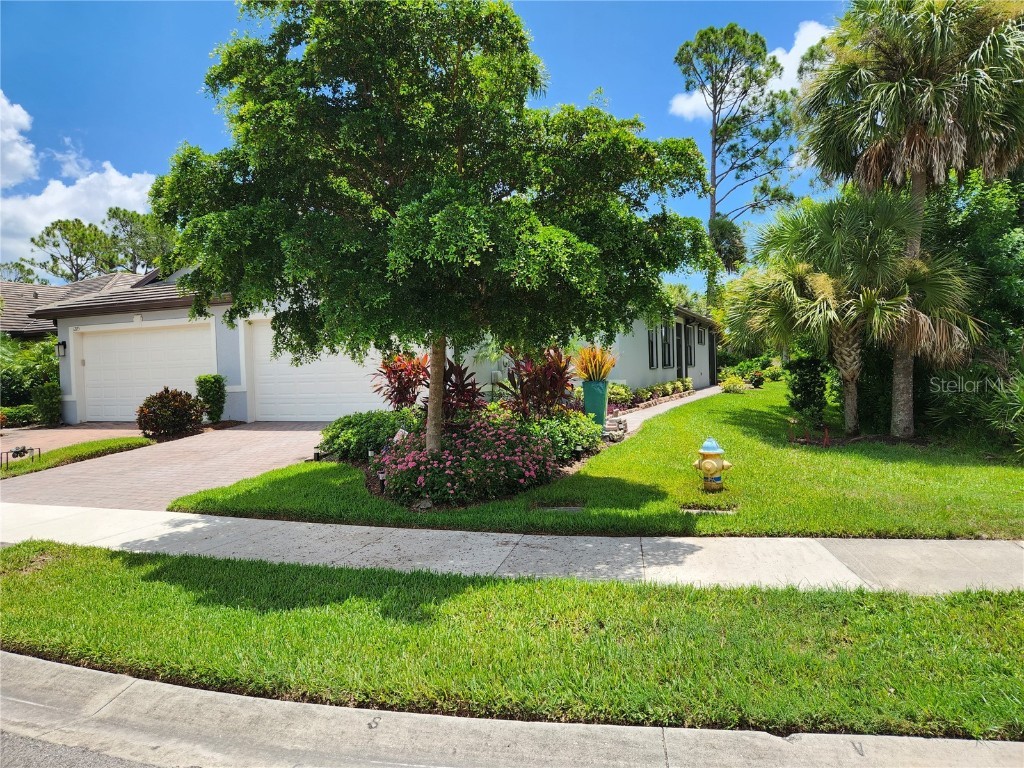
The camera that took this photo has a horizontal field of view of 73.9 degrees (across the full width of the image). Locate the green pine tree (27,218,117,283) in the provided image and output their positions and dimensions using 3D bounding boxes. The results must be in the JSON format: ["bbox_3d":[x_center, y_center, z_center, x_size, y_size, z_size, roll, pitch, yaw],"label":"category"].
[{"bbox_3d":[-36.043,-6.626,56.130,7.600,14.000,7.400,-1,1,23],"label":"green pine tree"}]

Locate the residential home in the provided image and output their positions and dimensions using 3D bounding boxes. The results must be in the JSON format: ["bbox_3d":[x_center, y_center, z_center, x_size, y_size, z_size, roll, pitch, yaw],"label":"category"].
[{"bbox_3d":[-1.589,-2.123,26.351,16.100,5.400,23.650,-1,1,23],"label":"residential home"}]

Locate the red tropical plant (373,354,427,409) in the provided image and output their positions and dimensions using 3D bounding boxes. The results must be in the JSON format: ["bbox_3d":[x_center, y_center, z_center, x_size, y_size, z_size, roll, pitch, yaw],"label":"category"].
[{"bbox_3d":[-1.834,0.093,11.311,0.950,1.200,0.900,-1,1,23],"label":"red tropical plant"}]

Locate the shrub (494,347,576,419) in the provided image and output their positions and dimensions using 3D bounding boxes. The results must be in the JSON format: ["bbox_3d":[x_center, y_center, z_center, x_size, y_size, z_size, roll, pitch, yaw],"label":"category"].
[{"bbox_3d":[0.411,0.068,11.313,1.300,1.350,1.200,-2,1,0],"label":"shrub"}]

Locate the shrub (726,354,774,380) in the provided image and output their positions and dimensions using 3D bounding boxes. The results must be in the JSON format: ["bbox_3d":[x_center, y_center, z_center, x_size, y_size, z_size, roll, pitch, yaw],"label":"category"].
[{"bbox_3d":[12.291,-0.717,35.014,2.400,1.500,2.200,-1,1,23],"label":"shrub"}]

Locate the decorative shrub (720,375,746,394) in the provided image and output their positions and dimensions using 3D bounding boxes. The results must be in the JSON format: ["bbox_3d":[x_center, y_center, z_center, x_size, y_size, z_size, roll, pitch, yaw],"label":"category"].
[{"bbox_3d":[7.922,0.071,24.307,0.950,0.750,0.950,-1,1,23],"label":"decorative shrub"}]

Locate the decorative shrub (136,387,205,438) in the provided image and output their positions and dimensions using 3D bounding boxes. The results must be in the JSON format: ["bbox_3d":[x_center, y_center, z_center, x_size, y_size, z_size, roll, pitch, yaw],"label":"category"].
[{"bbox_3d":[-7.462,0.648,14.910,1.450,1.100,1.400,-1,1,23],"label":"decorative shrub"}]

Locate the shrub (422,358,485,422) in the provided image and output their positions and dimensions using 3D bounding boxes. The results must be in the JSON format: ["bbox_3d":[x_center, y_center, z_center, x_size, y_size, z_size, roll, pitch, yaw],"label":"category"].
[{"bbox_3d":[-0.911,0.245,11.012,1.050,1.250,1.000,-2,1,0],"label":"shrub"}]

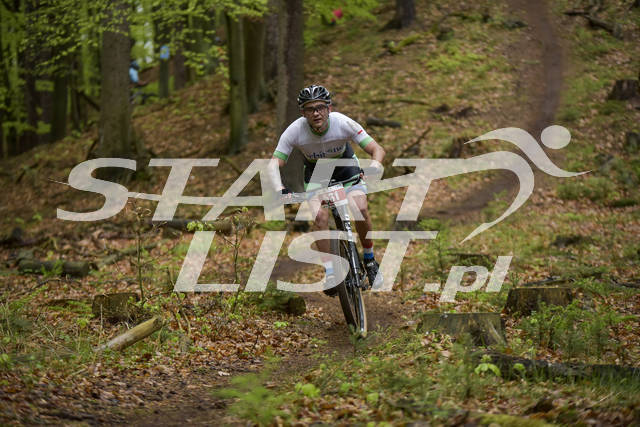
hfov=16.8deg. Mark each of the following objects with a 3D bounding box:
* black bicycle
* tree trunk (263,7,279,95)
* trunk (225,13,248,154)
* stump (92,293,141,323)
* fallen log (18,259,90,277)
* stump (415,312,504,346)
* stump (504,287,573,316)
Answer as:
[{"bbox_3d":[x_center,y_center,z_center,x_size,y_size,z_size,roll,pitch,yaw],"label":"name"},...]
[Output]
[{"bbox_3d":[0.200,0.290,14.500,0.620,1.030,1.720,-11,1,4],"label":"black bicycle"},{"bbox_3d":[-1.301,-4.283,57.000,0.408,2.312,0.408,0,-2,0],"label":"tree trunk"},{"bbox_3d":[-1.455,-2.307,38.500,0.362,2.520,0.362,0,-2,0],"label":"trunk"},{"bbox_3d":[-1.407,0.650,15.000,0.322,0.207,0.322,0,-2,0],"label":"stump"},{"bbox_3d":[-2.289,0.466,18.700,0.680,0.140,0.150,-1,-2,20],"label":"fallen log"},{"bbox_3d":[0.881,0.727,13.600,0.535,0.213,0.535,0,-2,0],"label":"stump"},{"bbox_3d":[1.551,0.625,15.400,0.468,0.213,0.468,0,-2,0],"label":"stump"}]

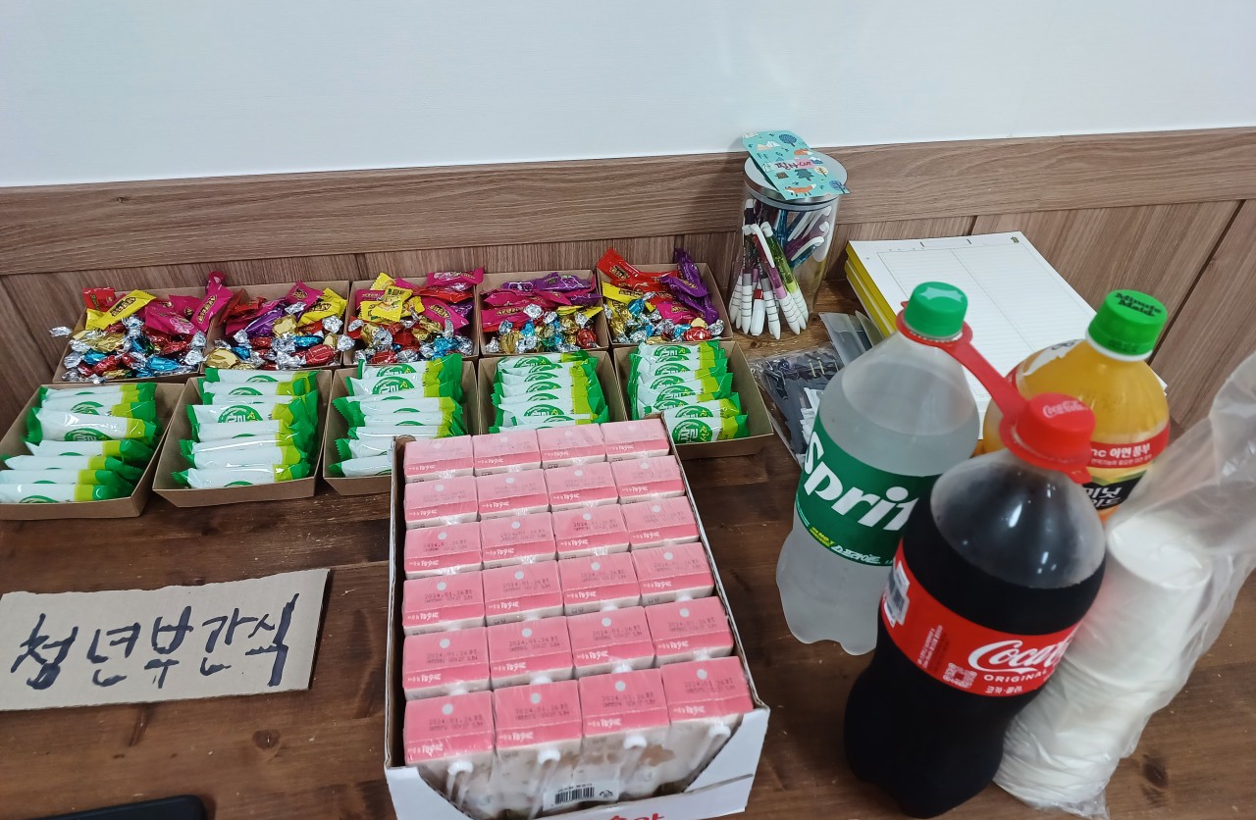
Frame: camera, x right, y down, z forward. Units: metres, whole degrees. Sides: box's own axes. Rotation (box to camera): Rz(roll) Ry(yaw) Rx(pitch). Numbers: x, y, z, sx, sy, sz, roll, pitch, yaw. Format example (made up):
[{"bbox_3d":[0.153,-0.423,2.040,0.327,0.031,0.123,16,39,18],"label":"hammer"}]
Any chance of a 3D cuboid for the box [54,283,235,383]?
[{"bbox_3d":[-0.489,-0.063,0.835,0.128,0.032,0.141,-7,43,-11],"label":"box"}]

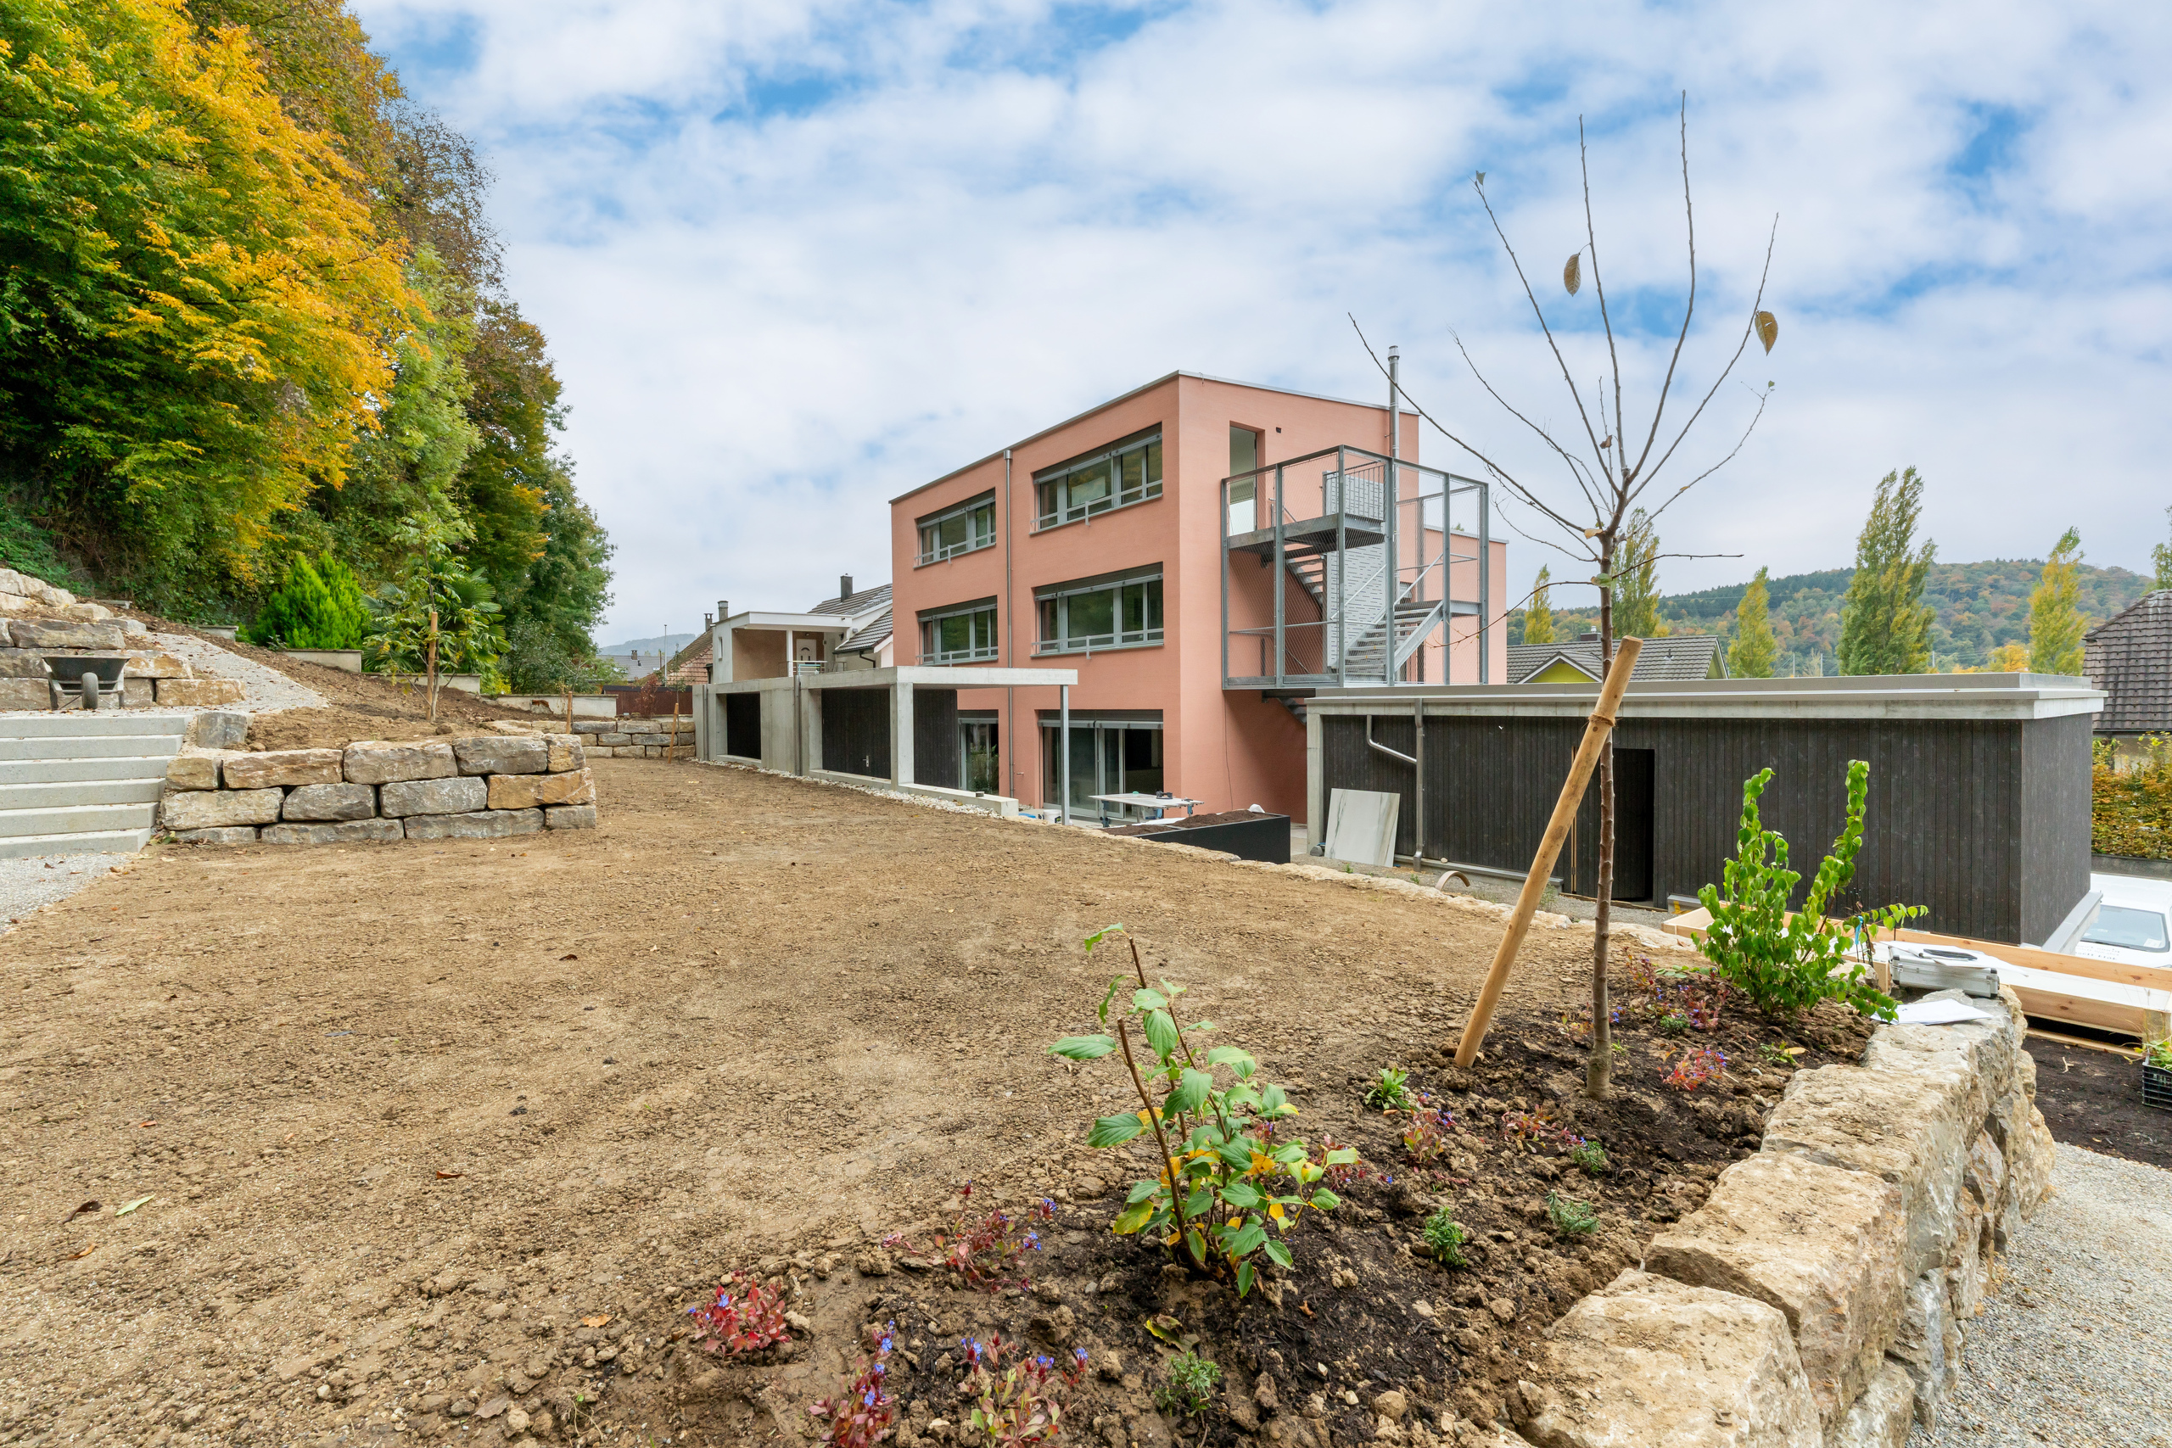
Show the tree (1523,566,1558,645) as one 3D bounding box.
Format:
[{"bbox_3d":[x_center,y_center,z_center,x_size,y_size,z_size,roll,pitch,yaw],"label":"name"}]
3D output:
[{"bbox_3d":[45.646,-6.554,84.906,3.800,18.800,3.800,0,1,28],"label":"tree"}]

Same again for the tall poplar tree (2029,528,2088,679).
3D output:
[{"bbox_3d":[64.400,-5.007,56.000,3.300,16.000,3.300,-1,2,-41],"label":"tall poplar tree"}]

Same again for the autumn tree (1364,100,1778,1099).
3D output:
[{"bbox_3d":[1.359,-0.358,2.360,1.150,2.800,1.050,0,1,30],"label":"autumn tree"}]

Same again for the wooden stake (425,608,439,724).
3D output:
[{"bbox_3d":[-7.744,-0.673,10.000,0.060,1.290,0.060,3,0,-38],"label":"wooden stake"}]

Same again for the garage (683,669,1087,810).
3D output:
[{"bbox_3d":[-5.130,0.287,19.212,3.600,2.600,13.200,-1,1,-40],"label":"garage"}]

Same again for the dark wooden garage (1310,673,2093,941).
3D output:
[{"bbox_3d":[9.250,0.817,13.900,4.800,2.860,9.200,-1,1,-39],"label":"dark wooden garage"}]

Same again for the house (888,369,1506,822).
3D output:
[{"bbox_3d":[3.414,-3.020,25.178,13.140,9.550,14.400,-2,2,-38],"label":"house"}]

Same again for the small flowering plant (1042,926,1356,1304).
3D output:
[{"bbox_3d":[0.200,0.682,1.500,0.520,0.630,0.460,0,1,8],"label":"small flowering plant"}]

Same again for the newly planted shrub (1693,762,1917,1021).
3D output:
[{"bbox_3d":[2.680,0.601,3.150,0.660,0.920,0.620,1,1,40],"label":"newly planted shrub"}]

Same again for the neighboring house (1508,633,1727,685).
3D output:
[{"bbox_3d":[18.650,0.254,34.200,11.500,7.000,9.000,1,1,38],"label":"neighboring house"}]

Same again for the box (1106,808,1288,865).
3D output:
[{"bbox_3d":[1.378,1.756,11.652,3.500,0.720,0.800,-2,2,-38],"label":"box"}]

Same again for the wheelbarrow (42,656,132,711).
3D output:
[{"bbox_3d":[-11.222,-0.467,9.500,1.400,0.630,0.650,1,2,41],"label":"wheelbarrow"}]

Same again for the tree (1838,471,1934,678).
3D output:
[{"bbox_3d":[49.200,-6.286,52.000,4.800,18.900,4.800,1,2,43],"label":"tree"}]

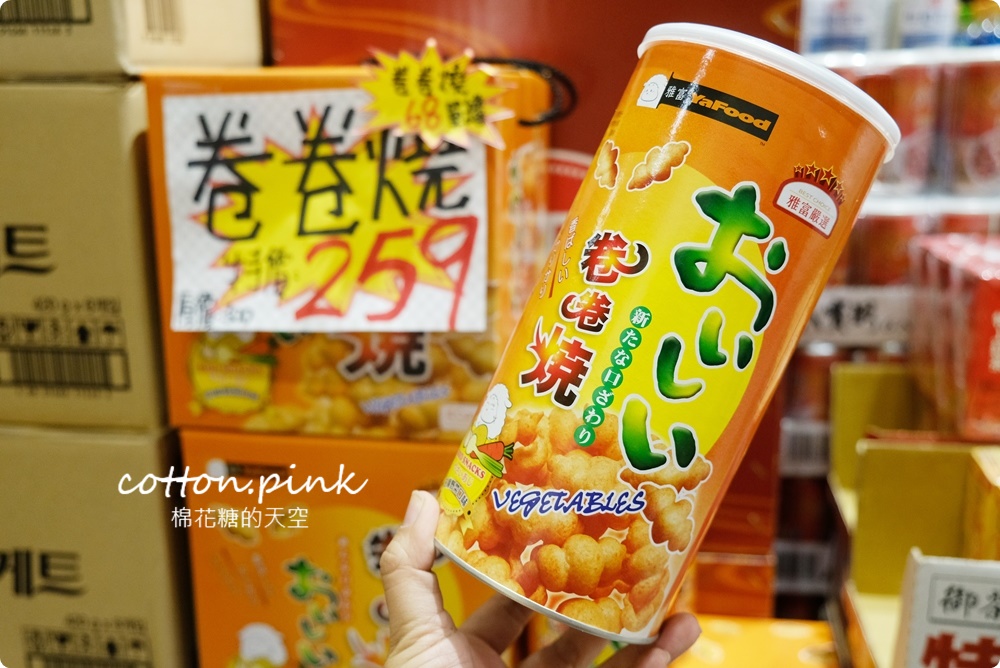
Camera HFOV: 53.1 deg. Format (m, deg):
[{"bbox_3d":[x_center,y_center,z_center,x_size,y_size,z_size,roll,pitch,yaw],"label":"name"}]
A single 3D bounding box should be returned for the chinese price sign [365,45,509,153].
[{"bbox_3d":[-0.037,-0.140,0.588,0.094,0.066,0.005,2,13,9],"label":"chinese price sign"}]

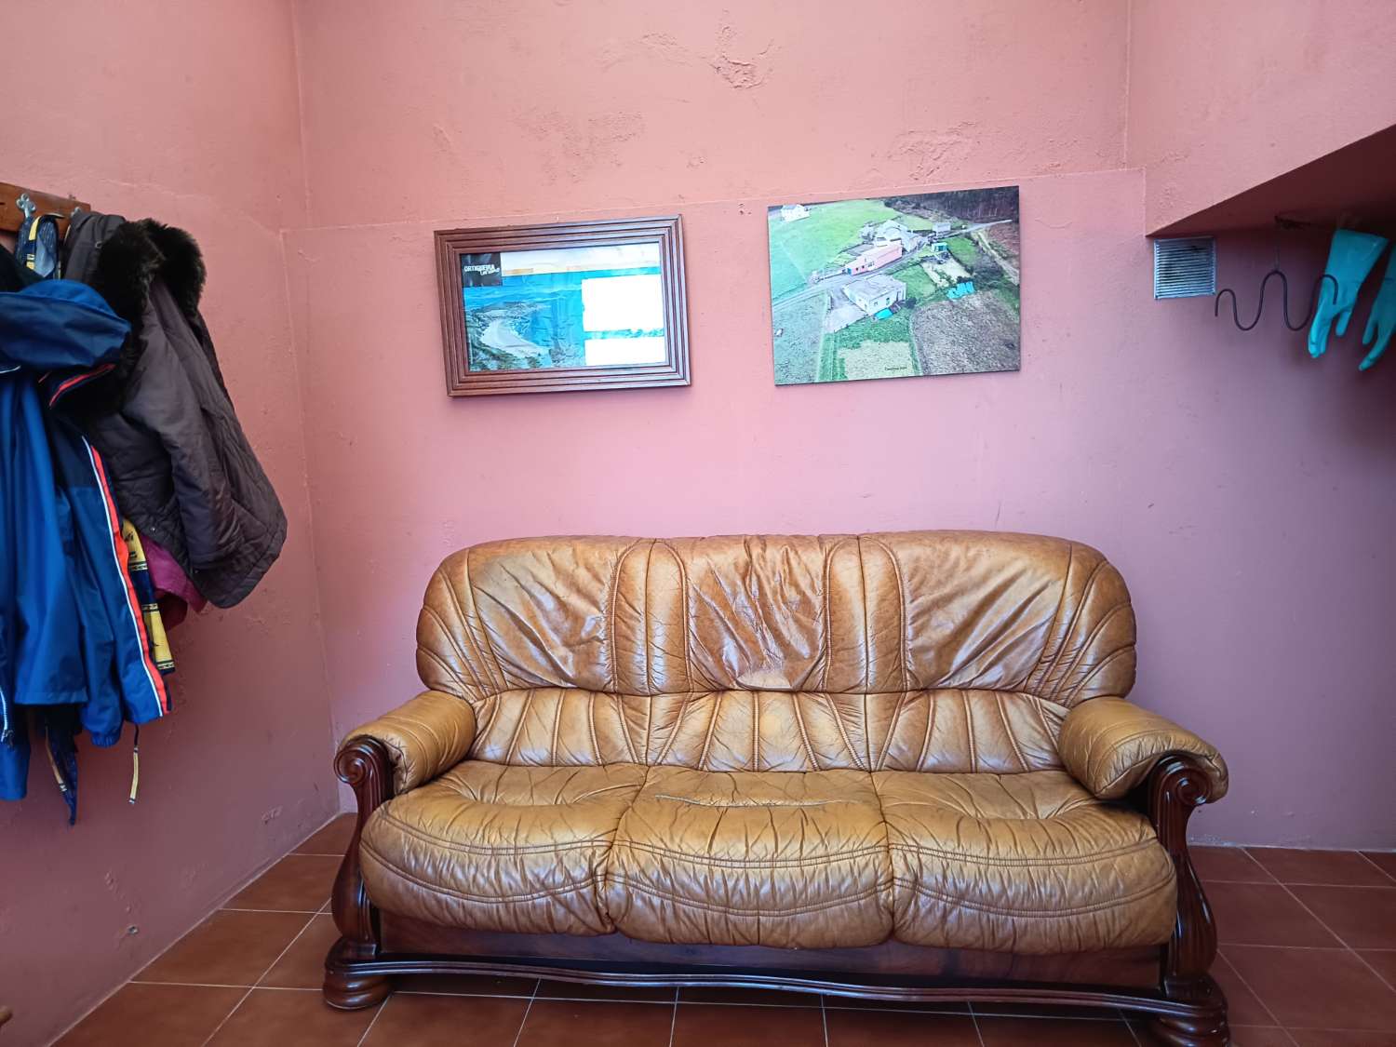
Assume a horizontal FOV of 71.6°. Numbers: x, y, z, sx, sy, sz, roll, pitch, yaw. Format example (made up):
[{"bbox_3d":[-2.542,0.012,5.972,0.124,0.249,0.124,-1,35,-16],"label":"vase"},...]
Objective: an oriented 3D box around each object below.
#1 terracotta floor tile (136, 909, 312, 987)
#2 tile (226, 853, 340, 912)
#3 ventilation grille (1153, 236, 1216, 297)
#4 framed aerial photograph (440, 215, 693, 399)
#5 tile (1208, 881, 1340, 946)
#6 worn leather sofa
[{"bbox_3d":[-1.169,1.067,2.433,0.290,0.010,0.327,0,7,4],"label":"terracotta floor tile"},{"bbox_3d":[-1.136,1.026,2.759,0.271,0.010,0.327,0,7,4],"label":"tile"},{"bbox_3d":[1.387,-0.729,2.761,0.165,0.165,0.012,0,7,5],"label":"ventilation grille"},{"bbox_3d":[-0.406,-0.650,2.929,0.750,0.498,0.035,-3,7,6],"label":"framed aerial photograph"},{"bbox_3d":[1.468,1.040,2.580,0.327,0.010,0.327,0,7,4],"label":"tile"},{"bbox_3d":[0.170,0.560,2.480,2.050,0.975,0.920,0,7,5],"label":"worn leather sofa"}]

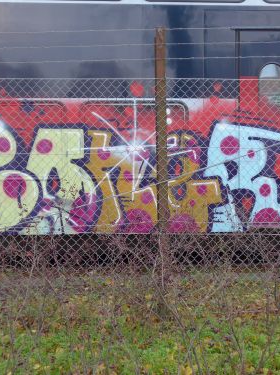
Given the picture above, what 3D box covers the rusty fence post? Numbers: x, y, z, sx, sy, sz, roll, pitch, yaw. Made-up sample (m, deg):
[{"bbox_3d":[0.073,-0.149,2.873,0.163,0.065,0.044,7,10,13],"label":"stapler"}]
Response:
[{"bbox_3d":[0.181,-0.217,5.350,0.080,2.180,0.075,-1,3,-5],"label":"rusty fence post"}]

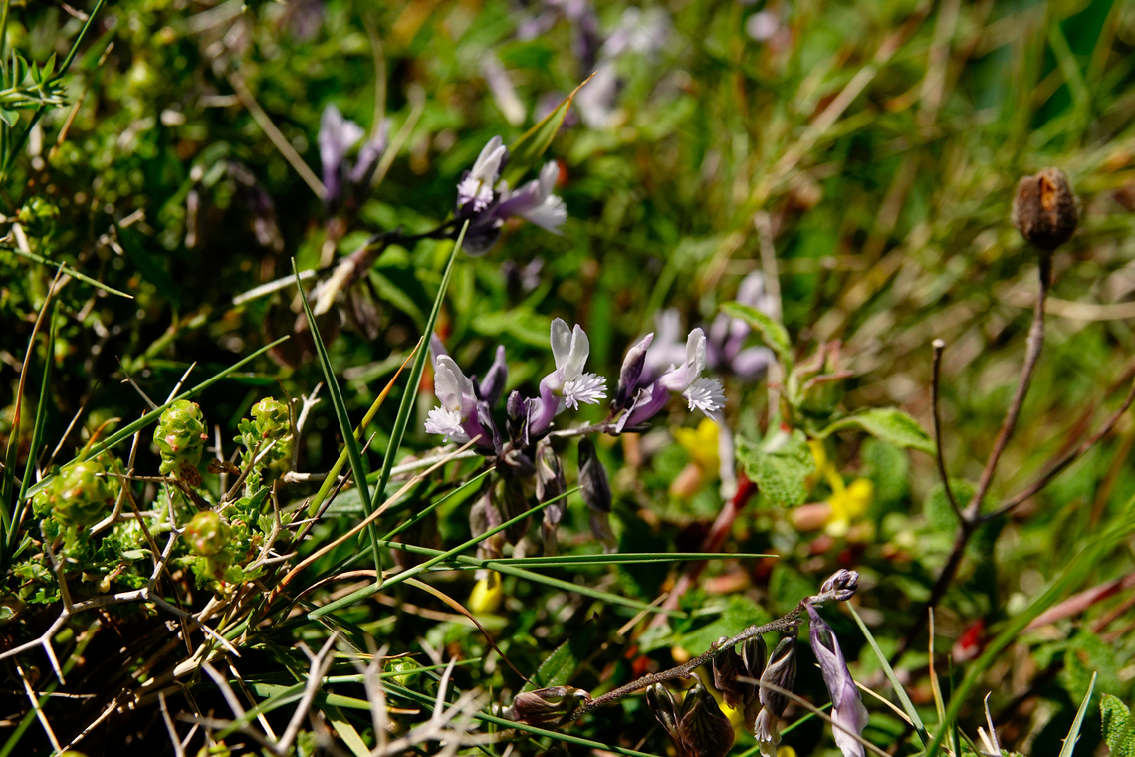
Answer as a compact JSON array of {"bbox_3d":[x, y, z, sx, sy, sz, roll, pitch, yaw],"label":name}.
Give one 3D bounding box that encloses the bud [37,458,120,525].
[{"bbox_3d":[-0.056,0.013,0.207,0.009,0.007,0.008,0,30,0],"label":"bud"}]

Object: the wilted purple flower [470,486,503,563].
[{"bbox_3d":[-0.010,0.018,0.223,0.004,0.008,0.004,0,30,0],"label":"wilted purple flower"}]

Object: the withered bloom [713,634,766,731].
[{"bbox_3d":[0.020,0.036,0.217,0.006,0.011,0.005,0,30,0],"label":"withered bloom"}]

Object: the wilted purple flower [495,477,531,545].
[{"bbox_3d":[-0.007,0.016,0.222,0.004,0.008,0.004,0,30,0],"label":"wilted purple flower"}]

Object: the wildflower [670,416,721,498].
[{"bbox_3d":[0.019,0.012,0.272,0.007,0.011,0.008,0,27,0],"label":"wildflower"}]

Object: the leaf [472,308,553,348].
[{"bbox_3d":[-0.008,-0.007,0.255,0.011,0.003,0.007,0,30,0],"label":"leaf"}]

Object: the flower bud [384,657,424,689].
[{"bbox_3d":[-0.021,0.039,0.240,0.005,0.005,0.005,0,27,0],"label":"flower bud"}]

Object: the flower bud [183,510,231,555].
[{"bbox_3d":[-0.045,0.019,0.228,0.006,0.006,0.006,0,27,0],"label":"flower bud"}]

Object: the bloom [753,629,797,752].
[{"bbox_3d":[0.027,0.040,0.237,0.005,0.016,0.005,10,15,10],"label":"bloom"}]

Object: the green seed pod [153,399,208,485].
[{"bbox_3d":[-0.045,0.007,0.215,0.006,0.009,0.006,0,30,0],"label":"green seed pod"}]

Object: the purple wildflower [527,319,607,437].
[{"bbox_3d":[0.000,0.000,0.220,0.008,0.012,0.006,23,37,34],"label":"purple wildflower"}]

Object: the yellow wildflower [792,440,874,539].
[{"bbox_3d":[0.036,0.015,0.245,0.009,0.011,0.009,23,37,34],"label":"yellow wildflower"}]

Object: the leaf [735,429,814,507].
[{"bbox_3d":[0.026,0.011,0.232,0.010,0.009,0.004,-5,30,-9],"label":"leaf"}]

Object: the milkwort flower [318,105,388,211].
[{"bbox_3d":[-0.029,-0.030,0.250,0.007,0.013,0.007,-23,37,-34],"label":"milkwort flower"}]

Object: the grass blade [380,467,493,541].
[{"bbox_3d":[-0.017,0.016,0.240,0.018,0.002,0.002,-33,9,6],"label":"grass blade"}]

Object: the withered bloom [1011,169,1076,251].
[{"bbox_3d":[0.068,-0.024,0.260,0.009,0.011,0.009,0,27,0],"label":"withered bloom"}]

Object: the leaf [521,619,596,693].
[{"bbox_3d":[-0.001,0.037,0.245,0.002,0.005,0.014,11,46,42],"label":"leaf"}]

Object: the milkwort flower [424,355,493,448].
[{"bbox_3d":[-0.014,0.003,0.242,0.009,0.012,0.007,-17,32,-30],"label":"milkwort flower"}]

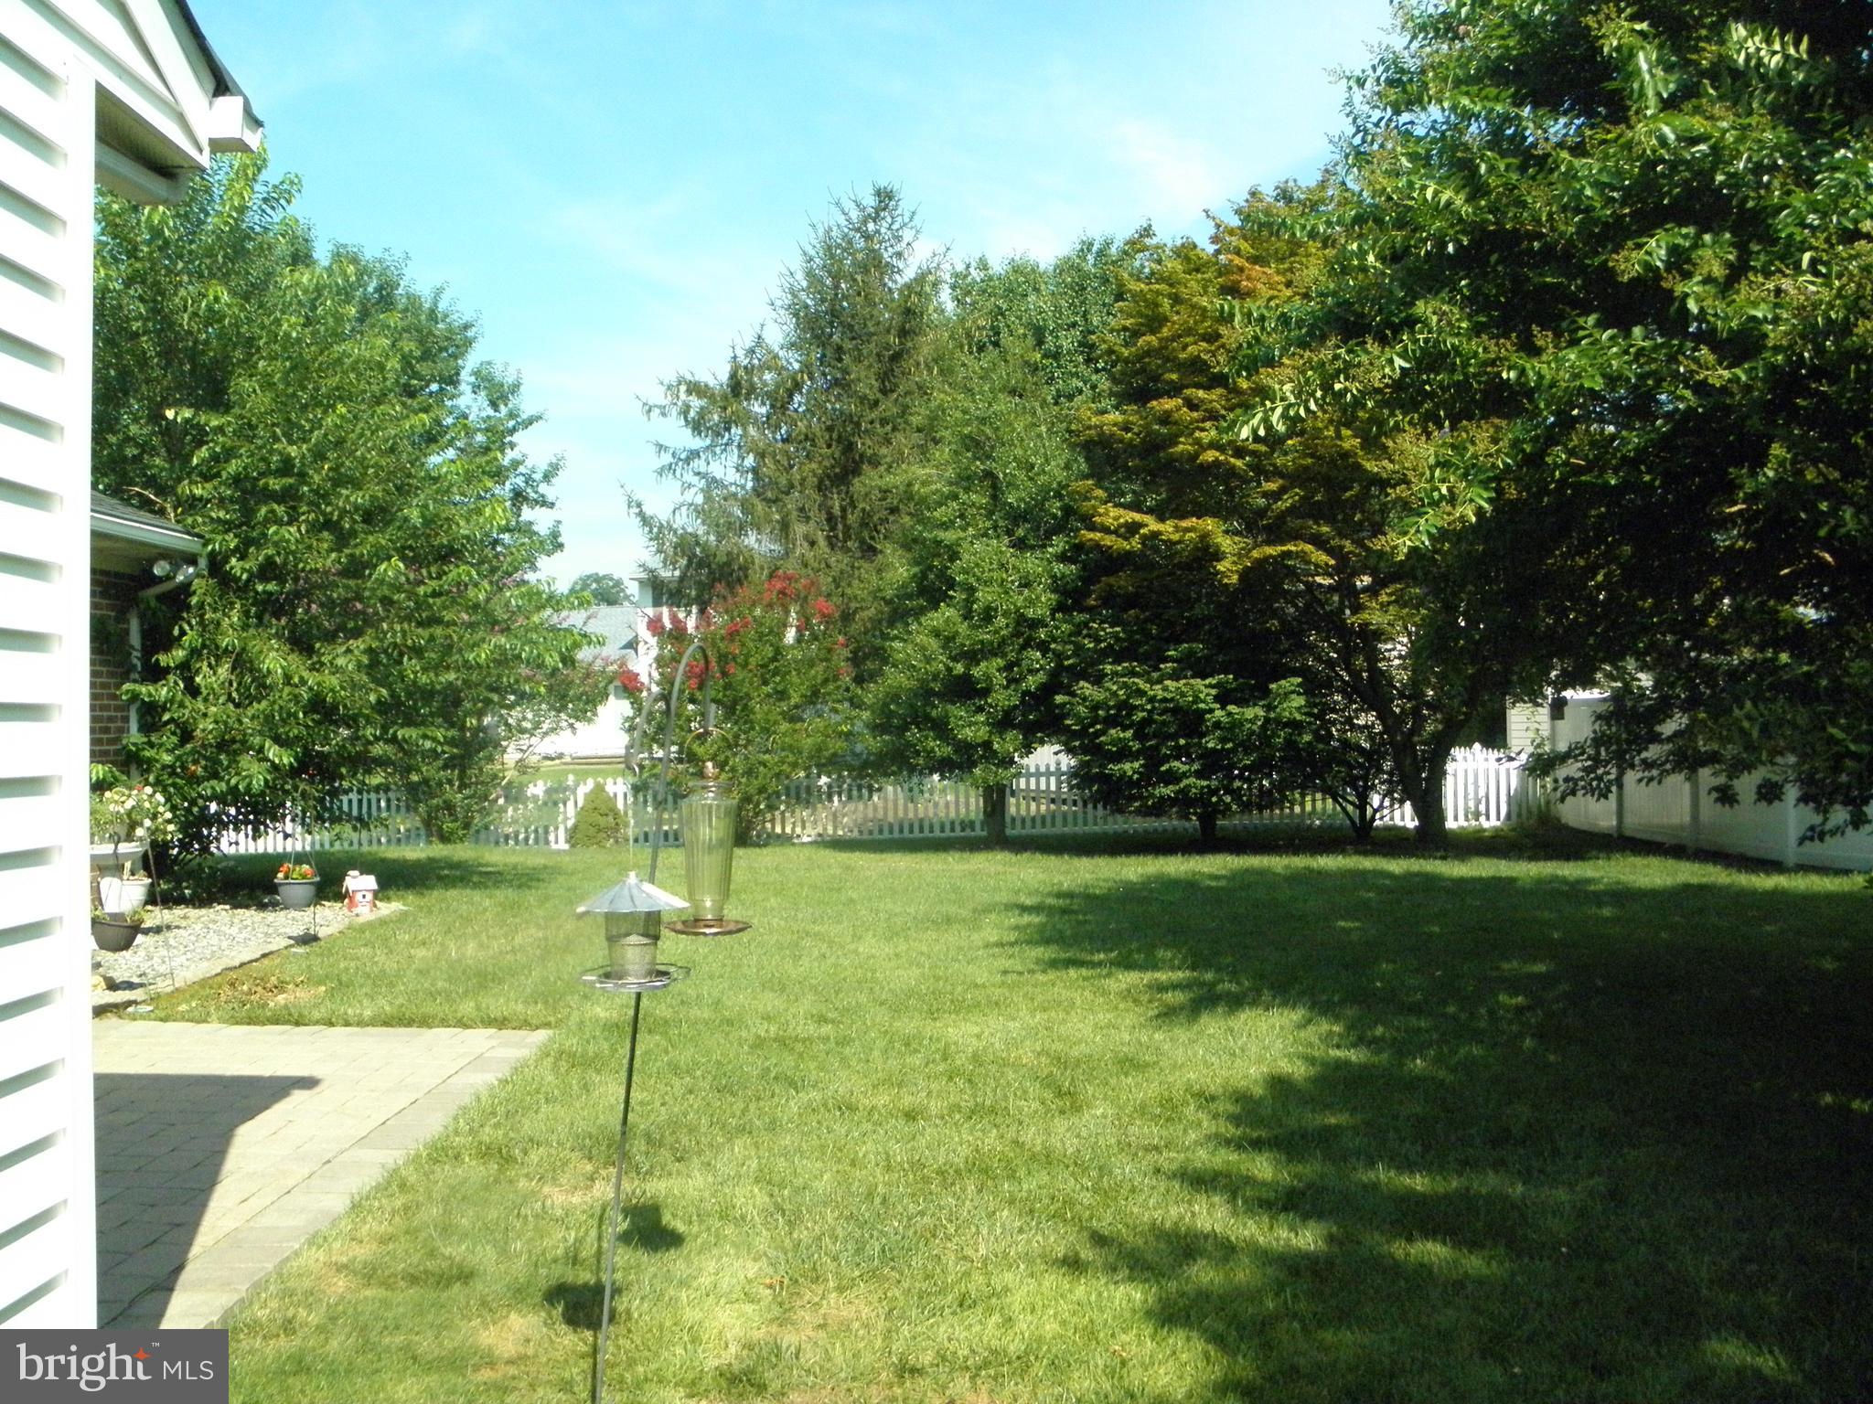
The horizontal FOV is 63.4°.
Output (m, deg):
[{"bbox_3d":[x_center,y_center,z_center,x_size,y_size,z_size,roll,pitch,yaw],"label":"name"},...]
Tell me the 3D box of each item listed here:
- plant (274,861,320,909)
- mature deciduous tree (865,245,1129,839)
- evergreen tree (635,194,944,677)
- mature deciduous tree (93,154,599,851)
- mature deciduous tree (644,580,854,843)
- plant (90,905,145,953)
[{"bbox_3d":[-4.389,1.256,10.400,0.310,0.325,0.310,0,-1,0],"label":"plant"},{"bbox_3d":[0.786,-2.043,19.600,3.450,7.710,3.400,0,-1,0],"label":"mature deciduous tree"},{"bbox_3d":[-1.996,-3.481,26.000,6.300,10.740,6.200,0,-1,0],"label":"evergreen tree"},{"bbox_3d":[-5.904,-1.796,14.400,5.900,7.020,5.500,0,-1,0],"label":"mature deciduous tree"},{"bbox_3d":[-2.420,0.081,19.500,2.750,3.500,2.600,0,-1,0],"label":"mature deciduous tree"},{"bbox_3d":[-4.605,1.272,8.500,0.315,0.265,0.315,0,-1,0],"label":"plant"}]

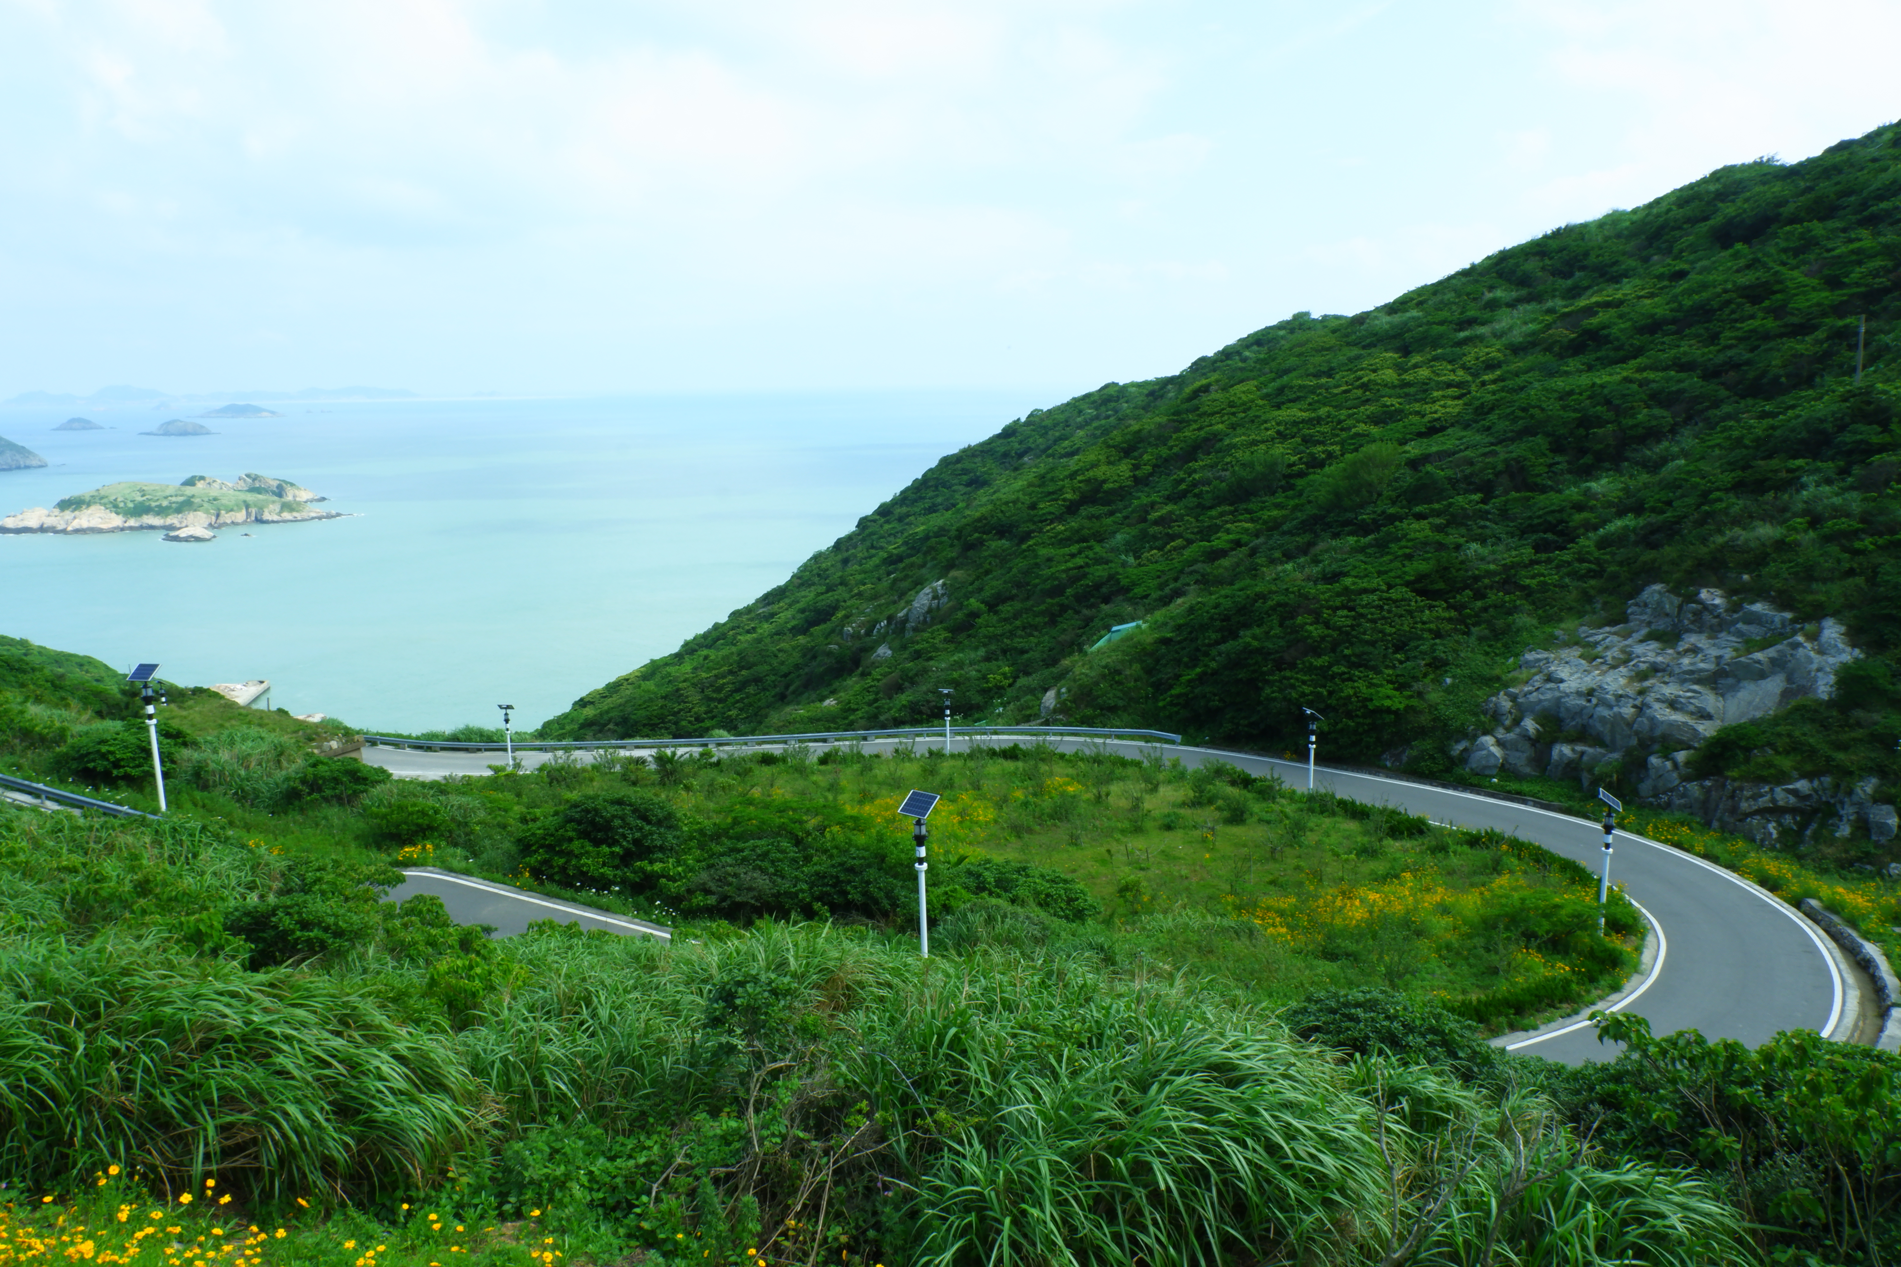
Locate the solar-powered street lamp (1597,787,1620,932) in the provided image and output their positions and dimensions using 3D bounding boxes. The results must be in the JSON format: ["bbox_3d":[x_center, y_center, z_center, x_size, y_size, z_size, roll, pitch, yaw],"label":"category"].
[{"bbox_3d":[20.561,7.329,39.739,0.680,4.850,0.870,4,12,25],"label":"solar-powered street lamp"}]

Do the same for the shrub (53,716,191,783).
[{"bbox_3d":[-29.946,4.261,46.000,4.400,2.500,3.800,-9,13,-33],"label":"shrub"}]

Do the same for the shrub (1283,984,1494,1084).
[{"bbox_3d":[7.496,6.957,21.500,3.700,1.800,3.000,3,12,20],"label":"shrub"}]

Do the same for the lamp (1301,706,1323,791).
[{"bbox_3d":[17.240,5.818,60.339,0.680,4.850,0.870,-6,12,-24],"label":"lamp"}]

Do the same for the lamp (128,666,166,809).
[{"bbox_3d":[-25.276,3.418,40.239,0.870,4.850,0.680,1,11,12],"label":"lamp"}]

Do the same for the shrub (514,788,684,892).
[{"bbox_3d":[-10.948,6.484,39.500,5.000,3.000,4.300,-5,11,-16],"label":"shrub"}]

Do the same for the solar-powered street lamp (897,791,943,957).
[{"bbox_3d":[-0.746,6.411,32.139,0.870,4.850,0.680,6,13,35],"label":"solar-powered street lamp"}]

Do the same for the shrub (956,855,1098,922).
[{"bbox_3d":[2.384,8.058,39.500,4.500,2.000,3.400,-1,11,3],"label":"shrub"}]

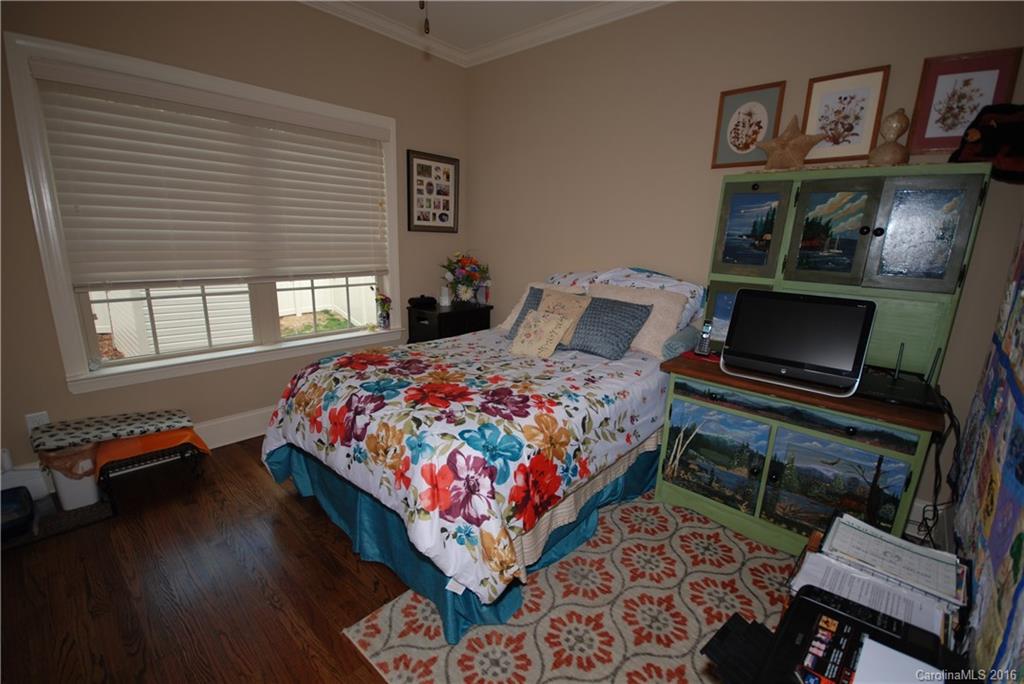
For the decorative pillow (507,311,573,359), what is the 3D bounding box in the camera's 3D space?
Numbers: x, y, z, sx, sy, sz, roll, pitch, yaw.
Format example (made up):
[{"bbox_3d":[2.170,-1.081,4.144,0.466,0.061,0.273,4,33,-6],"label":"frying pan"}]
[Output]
[{"bbox_3d":[0.171,-0.042,2.553,0.290,0.090,0.300,11,60,34],"label":"decorative pillow"}]

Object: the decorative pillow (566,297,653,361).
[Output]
[{"bbox_3d":[0.587,-0.103,2.689,0.435,0.140,0.460,13,56,40],"label":"decorative pillow"}]

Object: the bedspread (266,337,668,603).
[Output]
[{"bbox_3d":[-0.118,0.300,2.332,1.490,0.387,1.803,13,17,40],"label":"bedspread"}]

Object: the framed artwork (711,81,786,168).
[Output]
[{"bbox_3d":[1.238,-1.135,2.254,0.313,0.393,0.022,13,17,40],"label":"framed artwork"}]

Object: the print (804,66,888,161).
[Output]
[{"bbox_3d":[1.545,-1.054,2.000,0.307,0.386,0.022,13,17,40],"label":"print"}]

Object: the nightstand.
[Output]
[{"bbox_3d":[-0.539,0.065,3.902,0.400,0.770,0.610,13,17,39],"label":"nightstand"}]

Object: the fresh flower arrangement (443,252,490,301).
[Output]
[{"bbox_3d":[-0.397,-0.557,3.796,0.390,0.460,0.370,2,13,0],"label":"fresh flower arrangement"}]

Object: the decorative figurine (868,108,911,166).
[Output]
[{"bbox_3d":[1.720,-0.911,1.930,0.145,0.235,0.140,13,17,39],"label":"decorative figurine"}]

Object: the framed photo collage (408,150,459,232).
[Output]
[{"bbox_3d":[-0.656,-1.272,3.680,0.030,0.635,0.550,13,17,39],"label":"framed photo collage"}]

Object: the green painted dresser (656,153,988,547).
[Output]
[{"bbox_3d":[1.288,0.062,1.963,0.962,1.593,0.689,12,17,38],"label":"green painted dresser"}]

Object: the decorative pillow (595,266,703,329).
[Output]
[{"bbox_3d":[0.815,-0.232,2.640,0.673,0.458,0.180,13,-1,40],"label":"decorative pillow"}]

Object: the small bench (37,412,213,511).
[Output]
[{"bbox_3d":[-1.897,0.564,2.102,0.383,0.380,0.583,13,17,40],"label":"small bench"}]

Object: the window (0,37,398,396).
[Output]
[{"bbox_3d":[-1.483,-0.652,2.608,0.100,1.585,1.892,13,17,40],"label":"window"}]

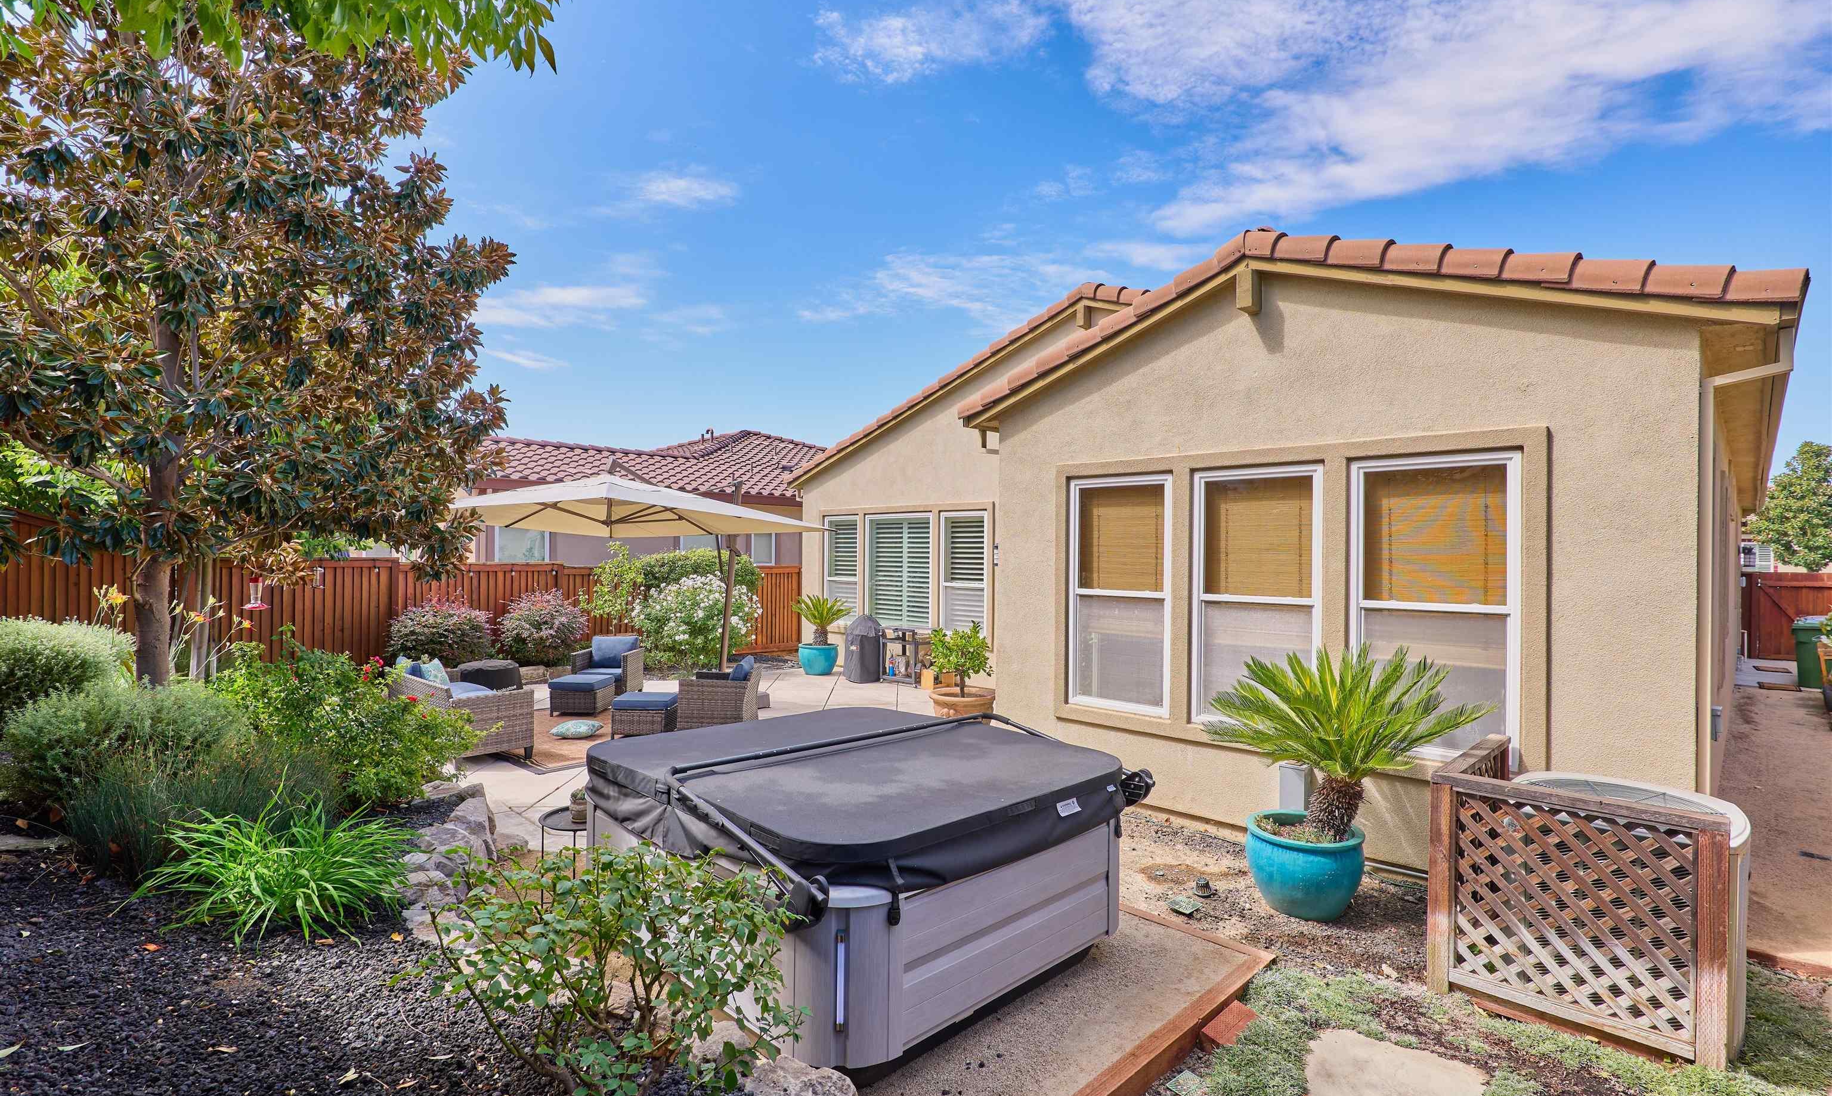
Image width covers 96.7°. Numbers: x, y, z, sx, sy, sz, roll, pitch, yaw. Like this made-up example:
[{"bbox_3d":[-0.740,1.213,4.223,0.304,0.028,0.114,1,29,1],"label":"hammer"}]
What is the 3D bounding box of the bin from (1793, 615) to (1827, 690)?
[{"bbox_3d":[14.842,1.716,13.347,0.780,1.130,0.660,0,0,-44],"label":"bin"}]

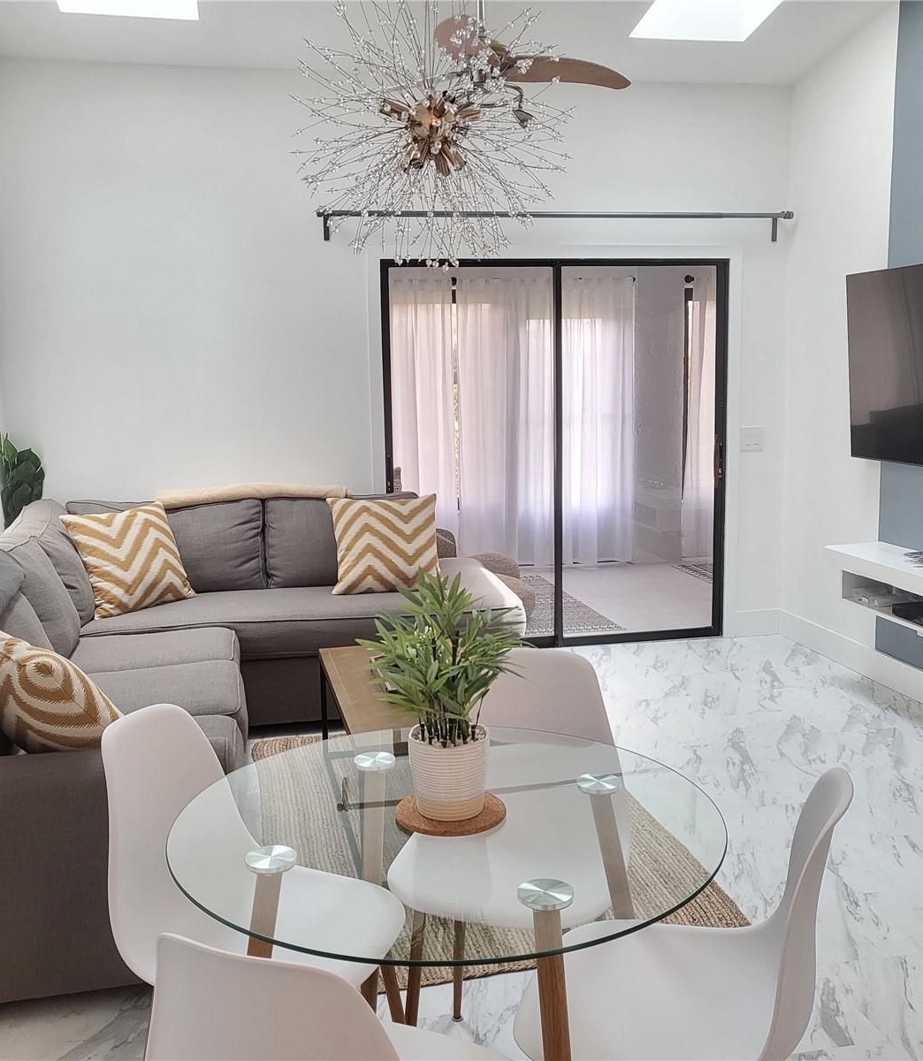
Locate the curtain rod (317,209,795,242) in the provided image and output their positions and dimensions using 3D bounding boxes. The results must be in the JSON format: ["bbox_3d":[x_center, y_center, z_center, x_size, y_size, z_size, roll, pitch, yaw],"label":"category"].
[{"bbox_3d":[0.511,-1.530,5.340,2.450,0.150,0.110,-2,8,-10],"label":"curtain rod"}]

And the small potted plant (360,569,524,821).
[{"bbox_3d":[-0.028,0.243,1.627,0.250,0.370,0.250,-1,8,0],"label":"small potted plant"}]

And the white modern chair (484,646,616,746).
[{"bbox_3d":[0.103,0.700,2.185,0.470,0.820,0.500,1,8,14],"label":"white modern chair"}]

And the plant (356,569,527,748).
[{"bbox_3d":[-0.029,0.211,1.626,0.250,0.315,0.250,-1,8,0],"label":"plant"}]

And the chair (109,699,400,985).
[{"bbox_3d":[-0.364,0.744,1.919,0.500,0.820,0.470,1,8,16],"label":"chair"}]

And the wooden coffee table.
[{"bbox_3d":[-0.130,0.724,3.555,0.570,0.410,1.100,-3,8,-13],"label":"wooden coffee table"}]

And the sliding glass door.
[{"bbox_3d":[0.519,-0.380,5.571,1.840,2.030,0.100,-2,8,-10],"label":"sliding glass door"}]

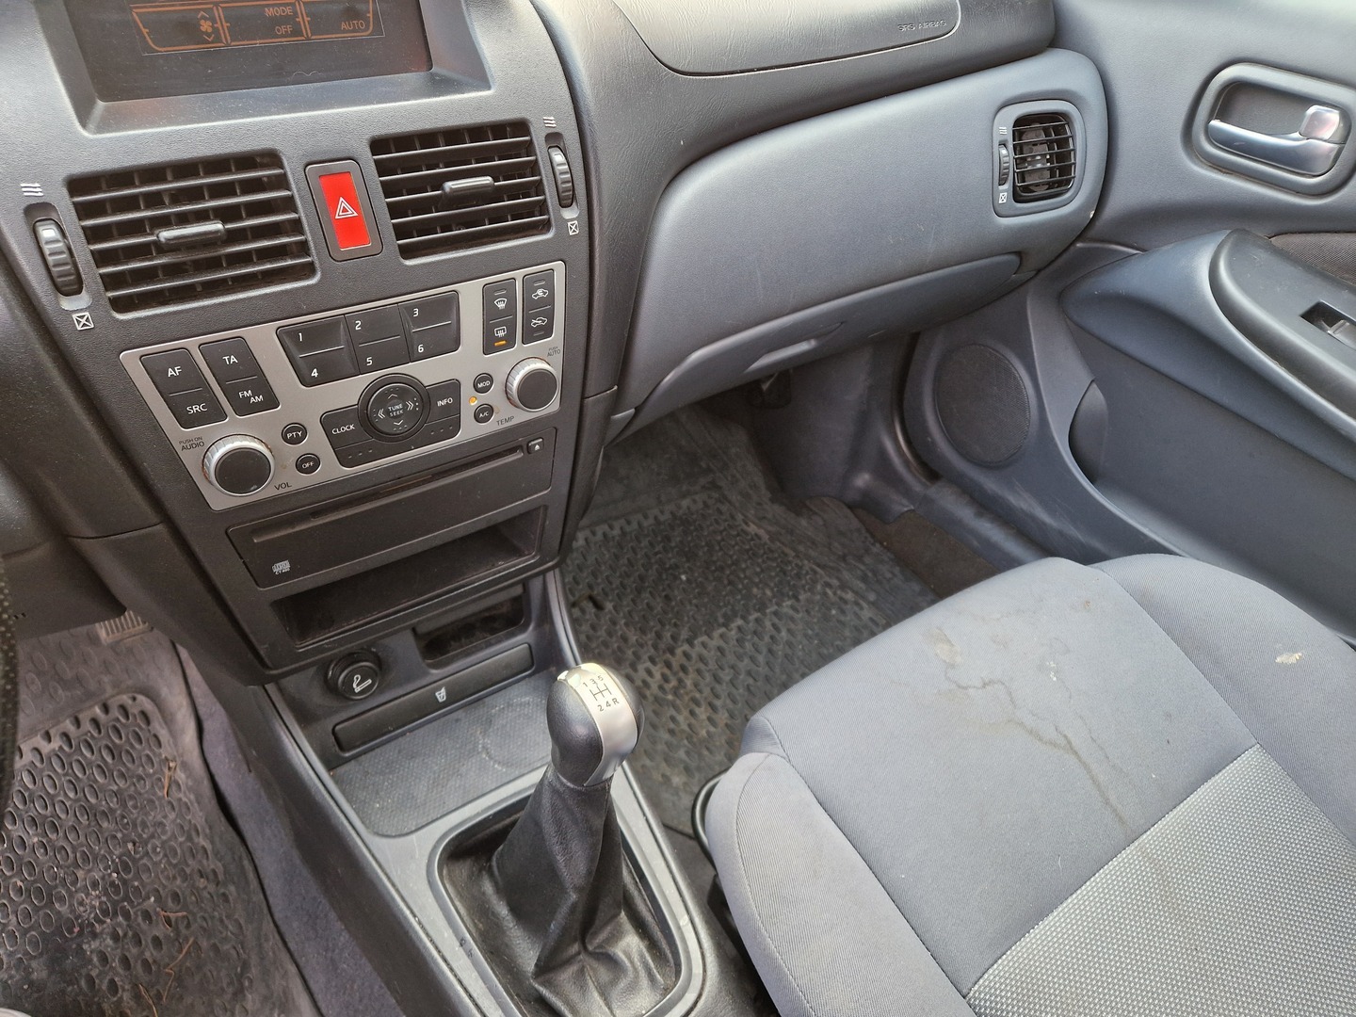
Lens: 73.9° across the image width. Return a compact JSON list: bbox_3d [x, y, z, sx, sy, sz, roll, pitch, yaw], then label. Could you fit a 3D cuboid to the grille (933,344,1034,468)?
[{"bbox_3d":[0.360,-0.125,1.072,0.015,0.148,0.148,-20,42,-27],"label":"grille"}]

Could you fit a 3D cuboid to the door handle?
[{"bbox_3d":[0.472,-0.297,0.709,0.027,0.047,0.107,-20,42,-27],"label":"door handle"}]

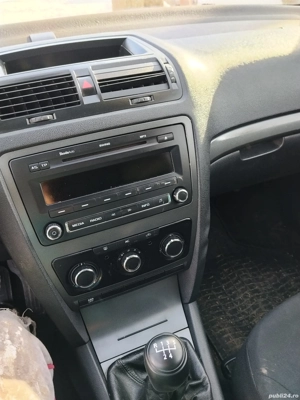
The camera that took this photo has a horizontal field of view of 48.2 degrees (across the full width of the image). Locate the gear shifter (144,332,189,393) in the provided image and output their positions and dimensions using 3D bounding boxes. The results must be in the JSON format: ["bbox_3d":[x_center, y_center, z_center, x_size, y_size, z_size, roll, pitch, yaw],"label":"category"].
[{"bbox_3d":[0.021,0.212,0.442,0.055,0.071,0.056,-3,33,2],"label":"gear shifter"}]

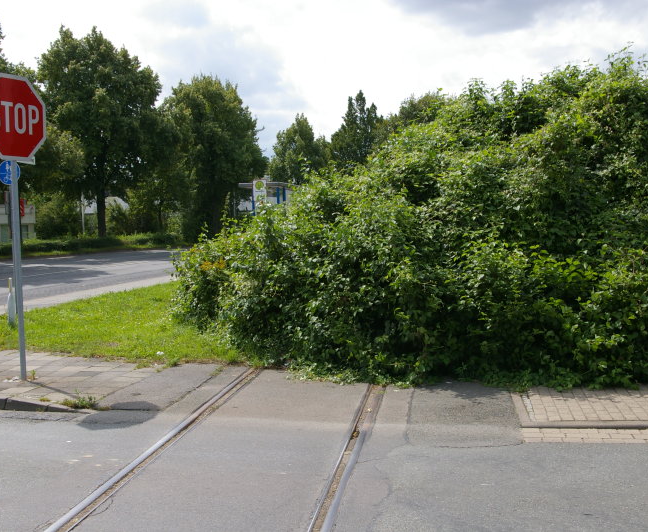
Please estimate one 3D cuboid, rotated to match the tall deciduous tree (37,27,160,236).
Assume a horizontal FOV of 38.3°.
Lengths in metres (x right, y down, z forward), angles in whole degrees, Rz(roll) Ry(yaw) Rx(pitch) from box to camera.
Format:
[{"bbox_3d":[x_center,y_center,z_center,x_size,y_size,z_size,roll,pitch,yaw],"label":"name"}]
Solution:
[{"bbox_3d":[-13.800,-7.950,57.000,7.600,13.400,7.600,0,3,0],"label":"tall deciduous tree"}]

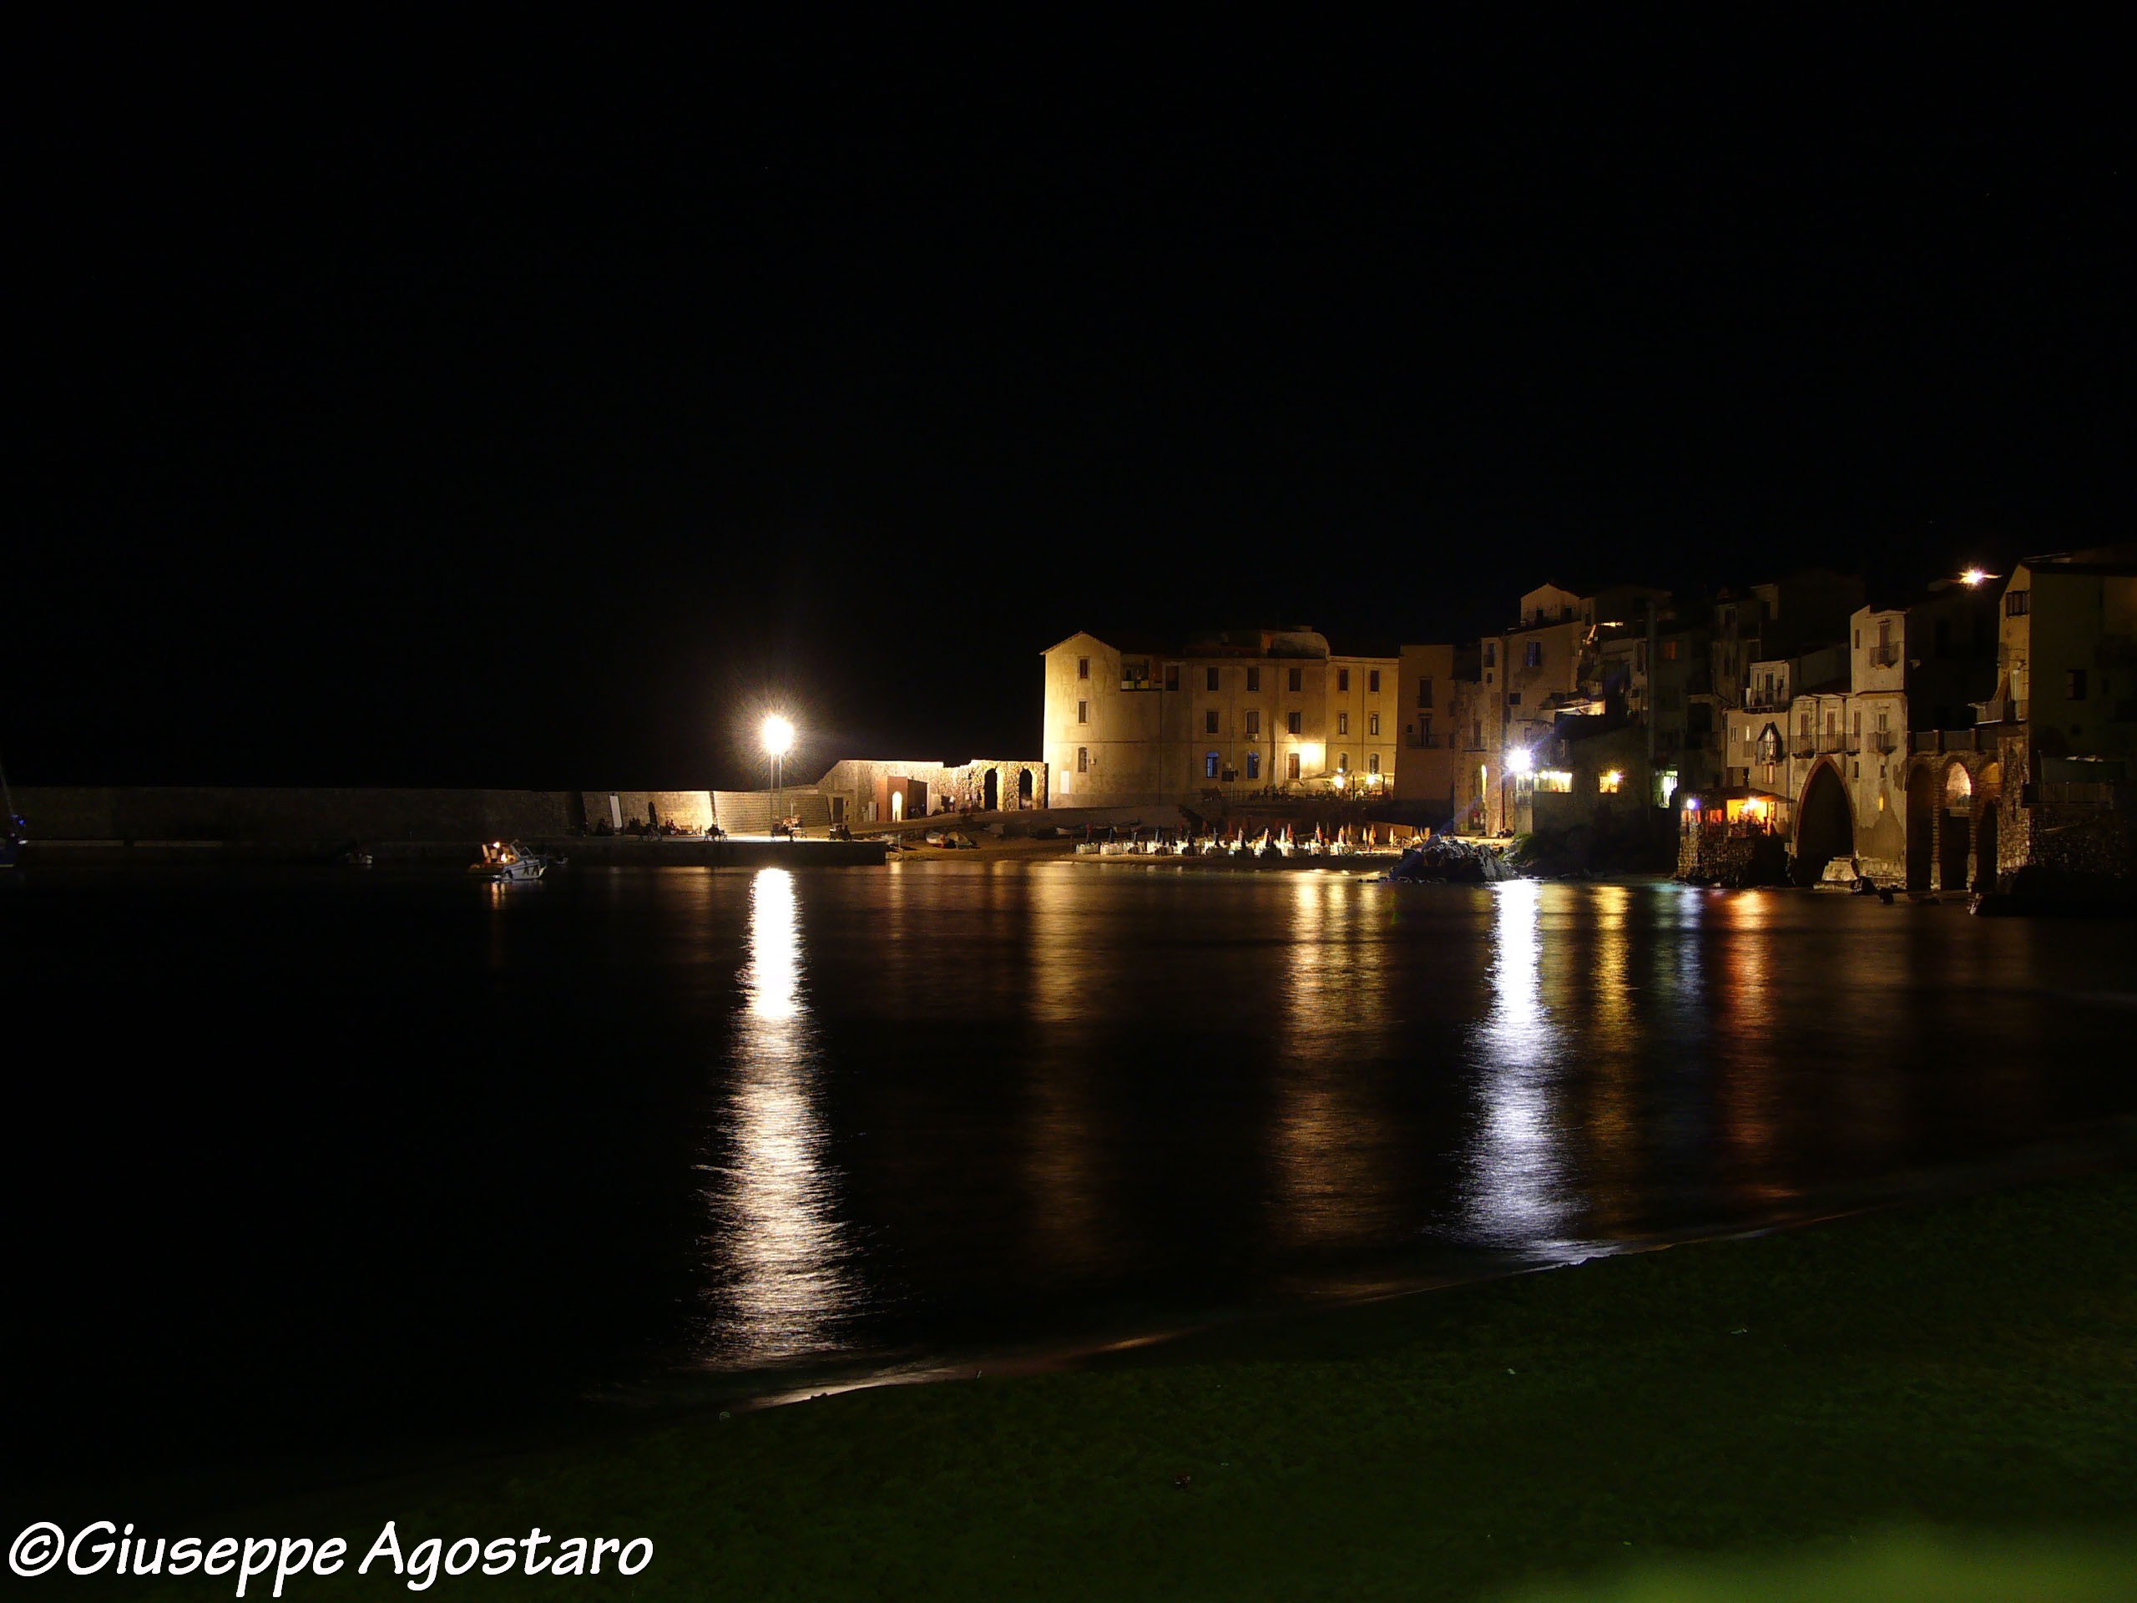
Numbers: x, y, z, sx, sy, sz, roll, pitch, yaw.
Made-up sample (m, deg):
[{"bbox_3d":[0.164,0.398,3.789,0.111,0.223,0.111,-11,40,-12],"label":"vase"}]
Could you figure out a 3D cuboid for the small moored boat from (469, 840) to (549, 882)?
[{"bbox_3d":[-34.800,3.650,230.000,5.100,2.400,2.000,0,0,18],"label":"small moored boat"}]

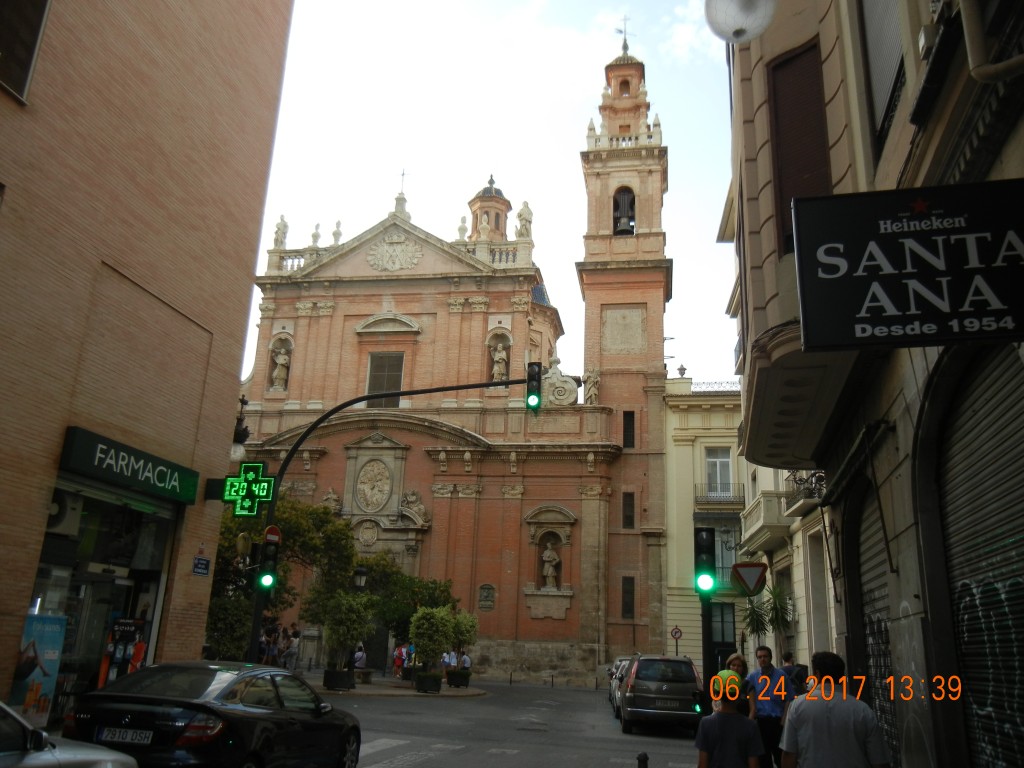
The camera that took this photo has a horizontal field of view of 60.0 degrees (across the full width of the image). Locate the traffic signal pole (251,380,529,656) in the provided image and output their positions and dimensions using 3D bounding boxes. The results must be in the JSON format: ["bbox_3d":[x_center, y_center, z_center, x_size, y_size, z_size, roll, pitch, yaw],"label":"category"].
[{"bbox_3d":[-2.213,2.944,15.803,4.808,6.354,0.300,-1,-17,10],"label":"traffic signal pole"}]

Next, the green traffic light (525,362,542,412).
[{"bbox_3d":[0.394,0.064,16.259,0.280,0.900,0.340,-1,-17,10],"label":"green traffic light"}]

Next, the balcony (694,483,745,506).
[{"bbox_3d":[10.591,5.664,45.301,2.500,1.184,0.650,-1,-17,12],"label":"balcony"}]

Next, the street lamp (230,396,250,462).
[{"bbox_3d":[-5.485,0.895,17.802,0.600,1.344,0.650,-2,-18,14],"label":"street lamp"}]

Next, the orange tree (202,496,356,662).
[{"bbox_3d":[-7.920,6.875,29.167,5.000,6.100,4.800,0,-17,8],"label":"orange tree"}]

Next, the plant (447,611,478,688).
[{"bbox_3d":[-2.239,11.518,38.606,1.500,3.192,1.500,-1,-17,12],"label":"plant"}]

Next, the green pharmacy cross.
[{"bbox_3d":[-4.656,1.864,15.683,0.950,0.960,0.200,-1,-17,10],"label":"green pharmacy cross"}]

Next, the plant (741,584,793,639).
[{"bbox_3d":[6.153,6.548,21.416,1.150,3.300,1.100,-1,-17,12],"label":"plant"}]

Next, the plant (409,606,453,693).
[{"bbox_3d":[-3.002,9.781,32.706,1.600,3.004,1.600,-1,-17,12],"label":"plant"}]

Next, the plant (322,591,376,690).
[{"bbox_3d":[-5.451,8.481,29.232,1.700,3.050,1.650,0,-17,8],"label":"plant"}]

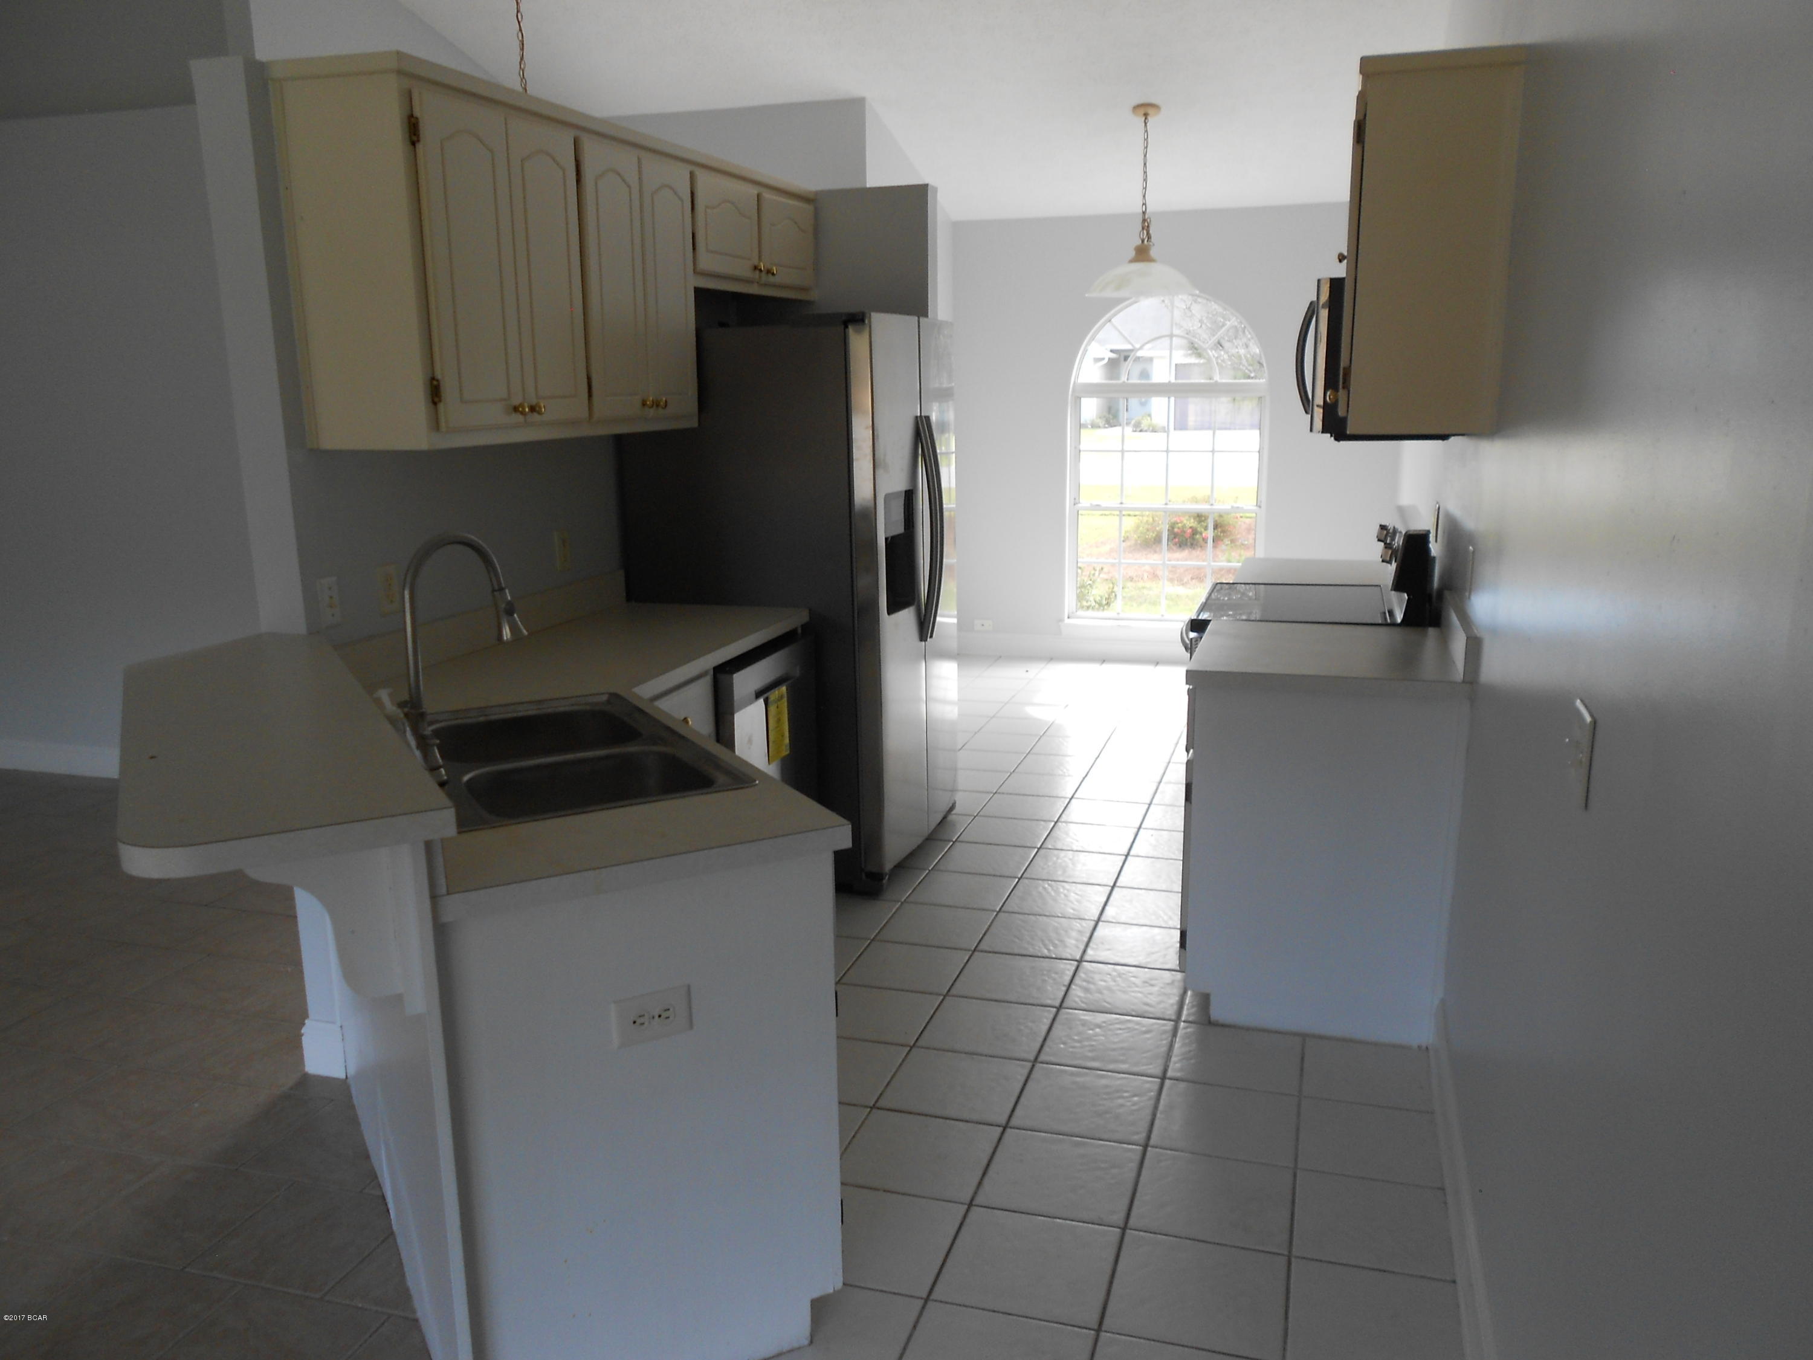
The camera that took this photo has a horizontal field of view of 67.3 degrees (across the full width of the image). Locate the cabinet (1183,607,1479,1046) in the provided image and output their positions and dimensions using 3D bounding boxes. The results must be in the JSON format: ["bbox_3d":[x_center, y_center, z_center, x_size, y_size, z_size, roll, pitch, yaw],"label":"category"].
[{"bbox_3d":[1.116,0.326,3.669,0.653,0.984,0.779,3,12,17],"label":"cabinet"}]

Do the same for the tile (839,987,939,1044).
[{"bbox_3d":[-0.085,0.867,3.534,0.297,0.010,0.294,3,13,17],"label":"tile"}]

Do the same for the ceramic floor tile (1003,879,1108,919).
[{"bbox_3d":[0.475,0.695,4.289,0.297,0.010,0.294,3,13,17],"label":"ceramic floor tile"}]

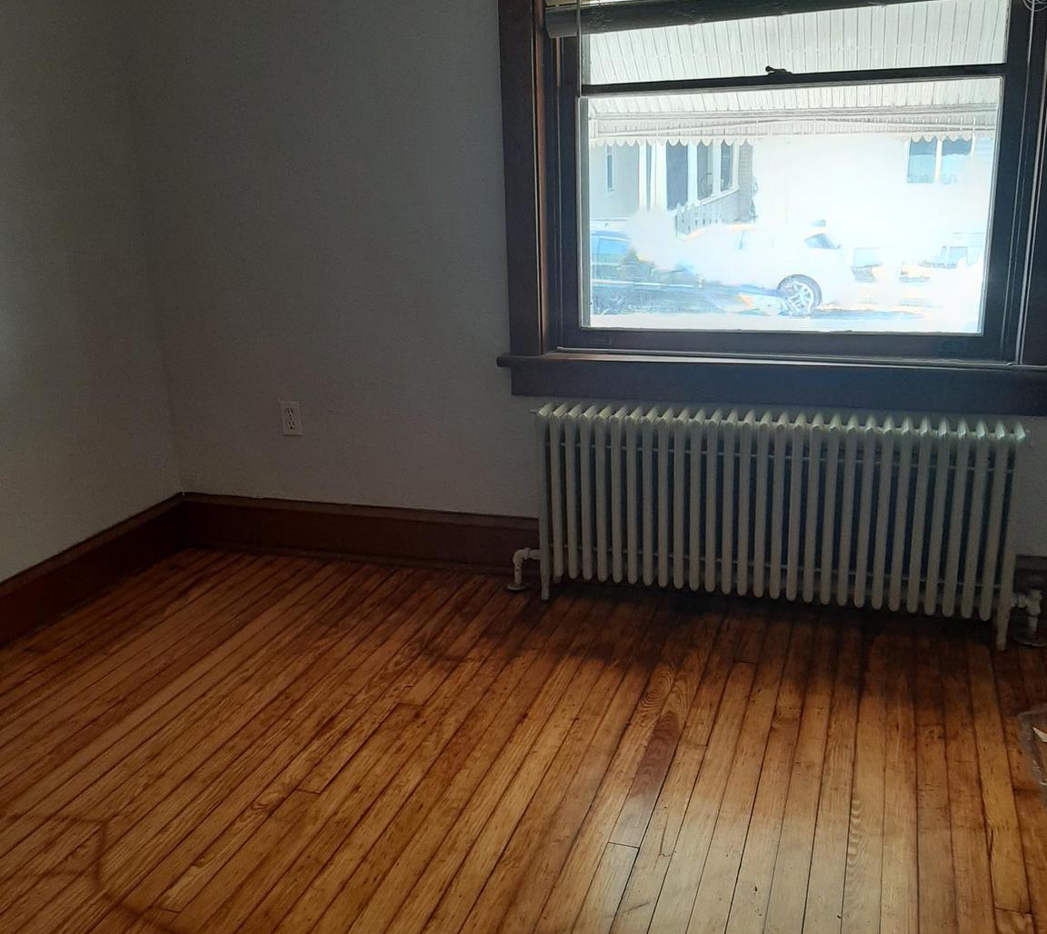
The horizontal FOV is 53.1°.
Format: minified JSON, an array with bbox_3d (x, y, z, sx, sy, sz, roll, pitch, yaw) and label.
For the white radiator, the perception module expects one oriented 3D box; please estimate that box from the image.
[{"bbox_3d":[0.671,0.145,2.926,1.275,0.566,0.155,4,17,18],"label":"white radiator"}]

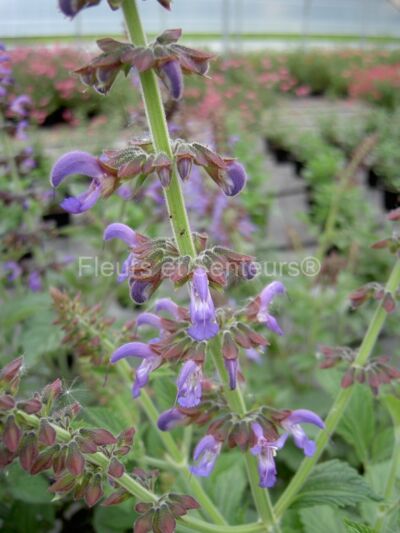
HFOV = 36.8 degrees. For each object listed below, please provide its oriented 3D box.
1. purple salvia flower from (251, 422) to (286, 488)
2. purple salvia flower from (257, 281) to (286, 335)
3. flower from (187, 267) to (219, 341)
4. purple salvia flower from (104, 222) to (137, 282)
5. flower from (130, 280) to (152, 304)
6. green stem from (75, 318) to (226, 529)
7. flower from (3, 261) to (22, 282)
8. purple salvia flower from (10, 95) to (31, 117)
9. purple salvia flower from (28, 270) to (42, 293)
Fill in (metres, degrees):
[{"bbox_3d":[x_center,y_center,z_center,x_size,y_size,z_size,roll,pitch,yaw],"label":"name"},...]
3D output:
[{"bbox_3d":[0.030,0.082,0.262,0.015,0.025,0.015,-6,23,-14],"label":"purple salvia flower"},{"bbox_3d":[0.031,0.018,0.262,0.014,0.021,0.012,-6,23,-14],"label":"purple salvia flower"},{"bbox_3d":[0.001,0.015,0.250,0.013,0.027,0.018,0,21,0],"label":"flower"},{"bbox_3d":[-0.035,-0.006,0.262,0.016,0.024,0.012,-8,23,-20],"label":"purple salvia flower"},{"bbox_3d":[-0.024,0.011,0.247,0.009,0.010,0.010,15,26,32],"label":"flower"},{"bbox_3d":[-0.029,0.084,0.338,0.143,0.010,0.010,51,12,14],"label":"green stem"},{"bbox_3d":[-0.203,0.005,0.650,0.019,0.019,0.012,4,22,9],"label":"flower"},{"bbox_3d":[-0.179,-0.161,0.600,0.019,0.018,0.012,0,22,0],"label":"purple salvia flower"},{"bbox_3d":[-0.178,0.016,0.650,0.014,0.020,0.014,-4,22,-9],"label":"purple salvia flower"}]

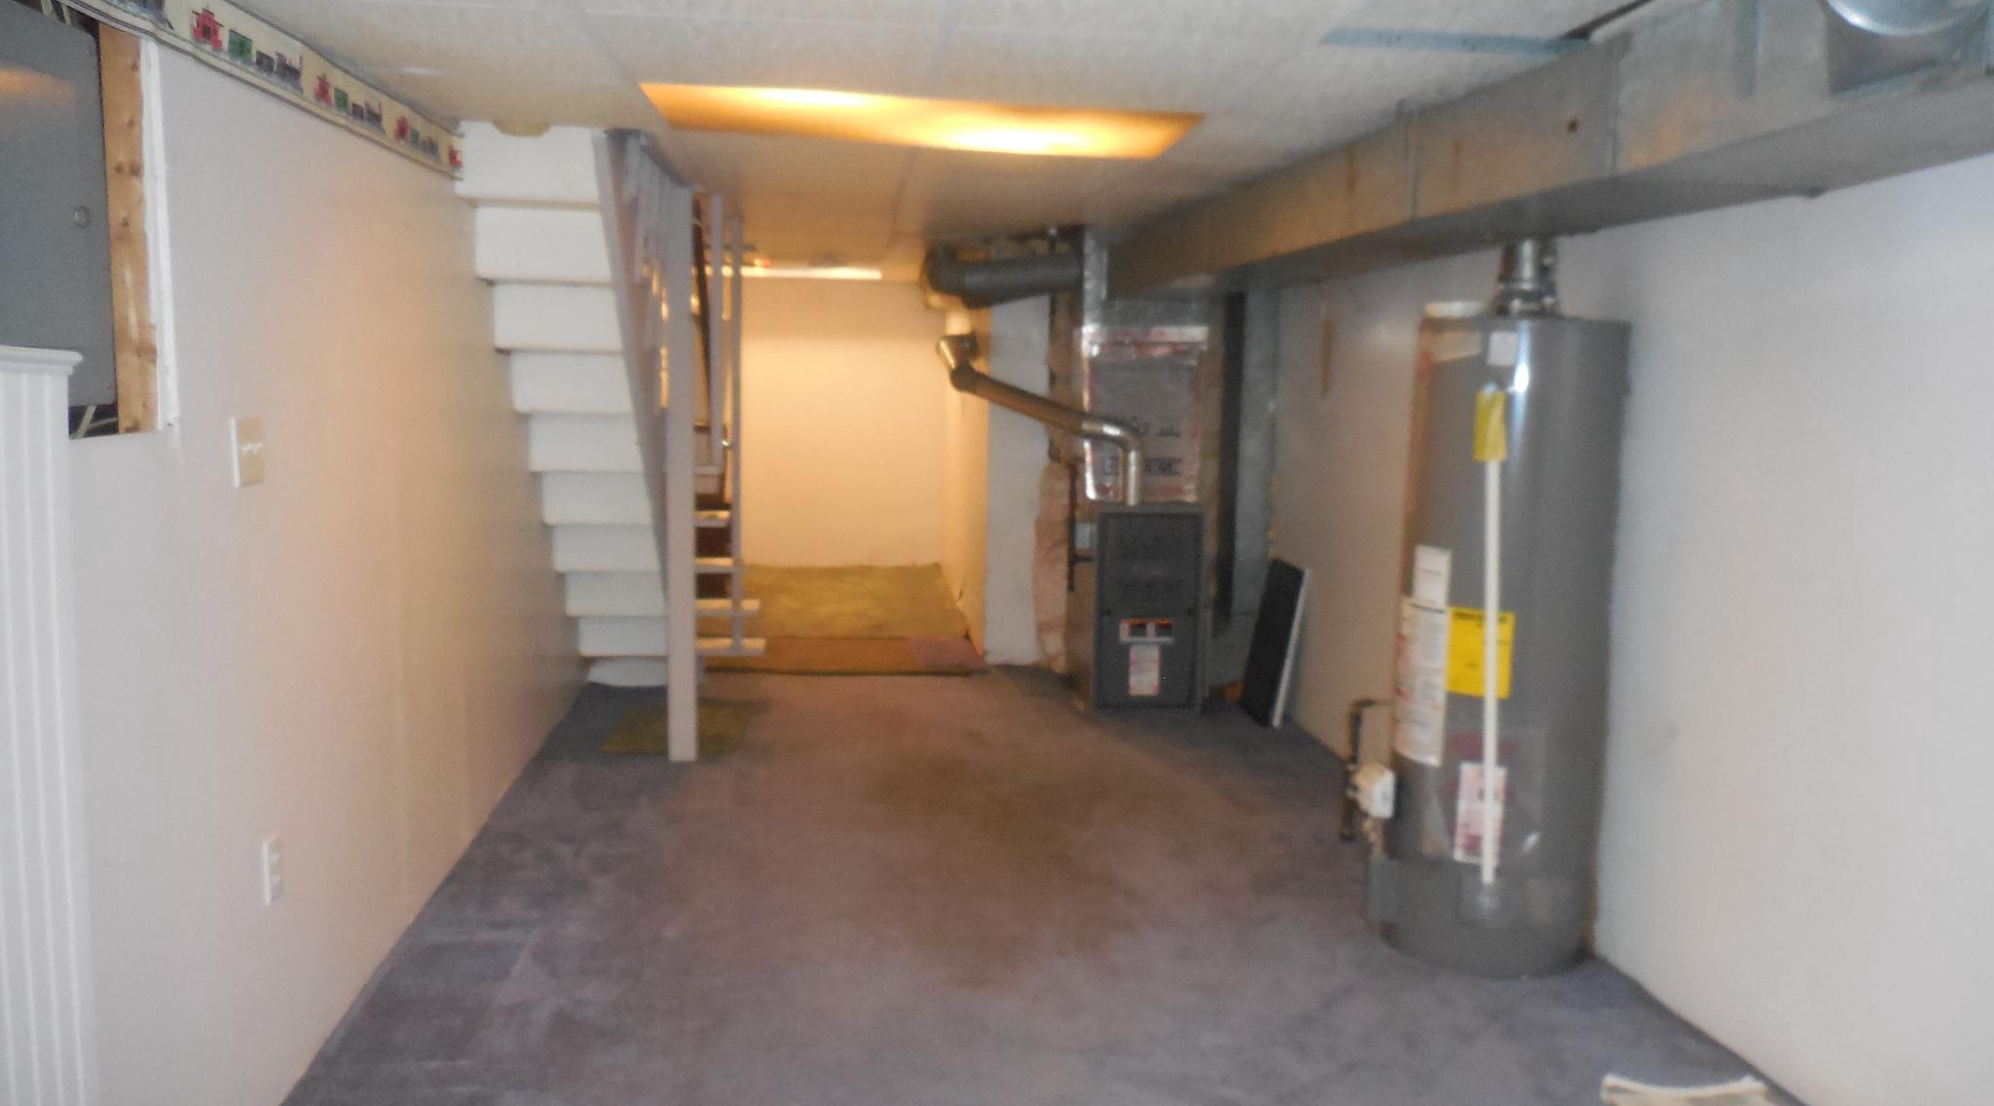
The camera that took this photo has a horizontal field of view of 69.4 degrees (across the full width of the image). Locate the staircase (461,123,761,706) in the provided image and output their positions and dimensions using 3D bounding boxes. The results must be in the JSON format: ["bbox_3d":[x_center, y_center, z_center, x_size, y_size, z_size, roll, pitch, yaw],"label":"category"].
[{"bbox_3d":[-1.192,-0.253,4.708,0.660,1.930,2.450,0,7,-6],"label":"staircase"}]

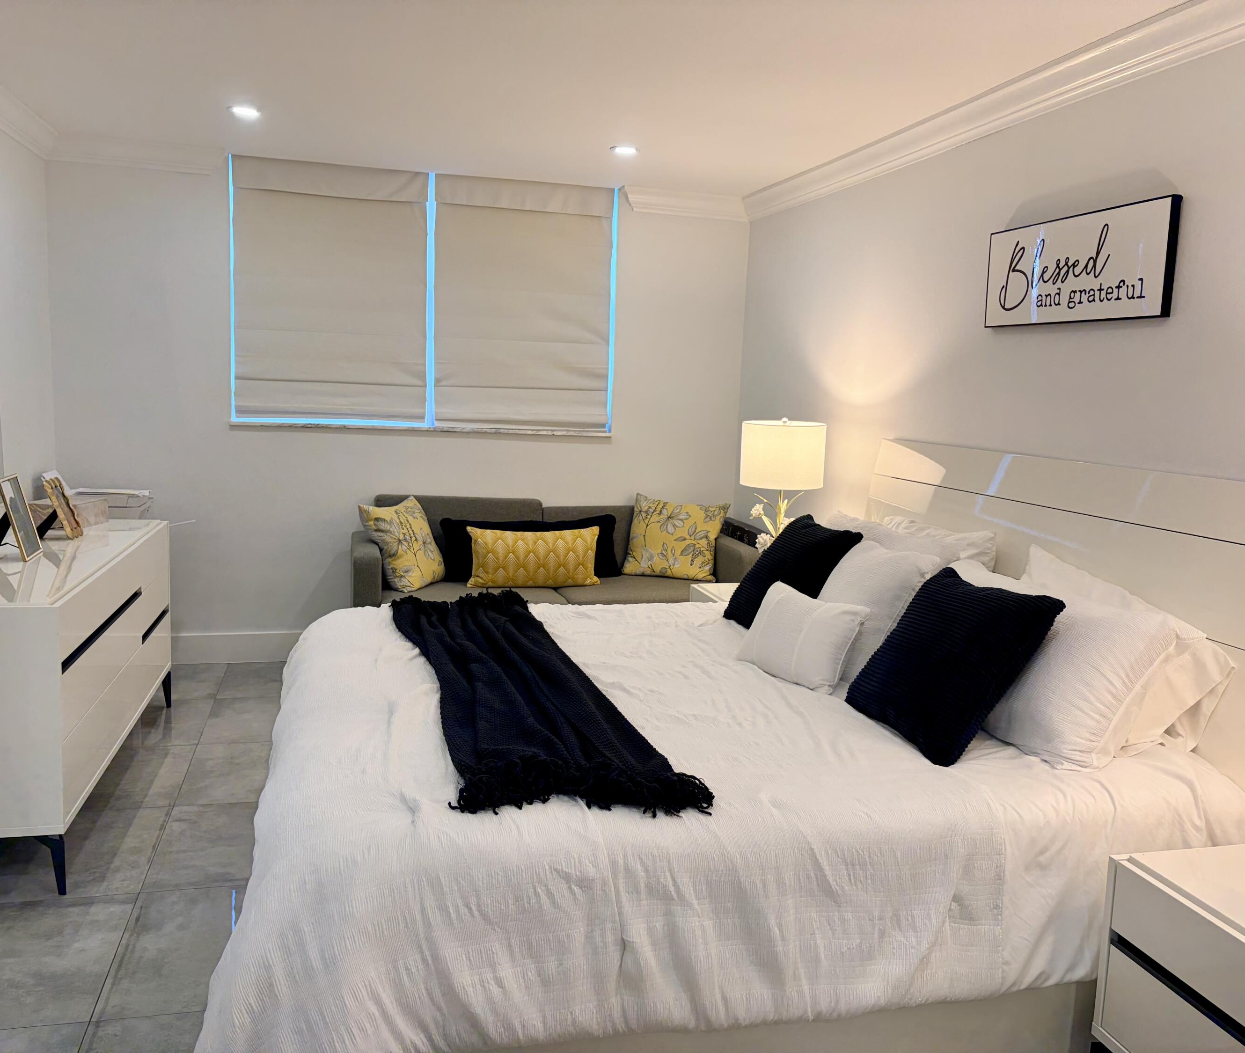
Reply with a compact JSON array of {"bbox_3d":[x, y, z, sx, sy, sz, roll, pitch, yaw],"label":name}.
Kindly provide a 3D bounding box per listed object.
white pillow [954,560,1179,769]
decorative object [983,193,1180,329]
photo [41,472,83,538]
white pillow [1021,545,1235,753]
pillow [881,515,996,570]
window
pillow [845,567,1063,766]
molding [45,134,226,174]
[{"bbox_3d":[1.035,0.343,2.731,0.200,0.460,0.660,49,-18,-28],"label":"white pillow"},{"bbox_3d":[1.317,-0.752,3.100,0.038,0.303,0.780,0,8,-15],"label":"decorative object"},{"bbox_3d":[-2.113,-0.069,3.961,0.125,0.220,0.165,1,8,-12],"label":"photo"},{"bbox_3d":[1.169,0.305,2.644,0.180,0.420,0.740,21,2,-16],"label":"white pillow"},{"bbox_3d":[0.947,0.167,3.558,0.180,0.430,0.770,19,3,-16],"label":"pillow"},{"bbox_3d":[-0.952,-1.107,5.253,1.885,1.268,0.100,0,8,-15],"label":"window"},{"bbox_3d":[0.786,0.315,2.561,0.160,0.450,0.470,39,-2,-16],"label":"pillow"},{"bbox_3d":[-2.205,-1.680,4.781,0.769,0.107,0.098,0,8,-15],"label":"molding"}]

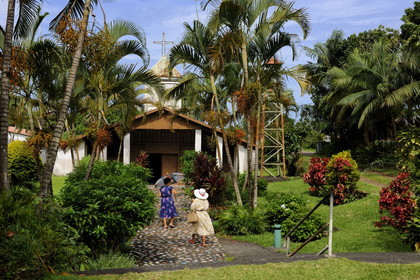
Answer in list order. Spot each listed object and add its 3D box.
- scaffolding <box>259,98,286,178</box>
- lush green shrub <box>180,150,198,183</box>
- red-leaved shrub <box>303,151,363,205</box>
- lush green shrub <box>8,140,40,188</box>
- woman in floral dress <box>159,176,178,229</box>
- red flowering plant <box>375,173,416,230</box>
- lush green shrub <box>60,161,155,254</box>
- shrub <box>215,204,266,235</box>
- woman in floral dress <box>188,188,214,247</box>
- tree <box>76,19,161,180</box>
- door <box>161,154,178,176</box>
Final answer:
[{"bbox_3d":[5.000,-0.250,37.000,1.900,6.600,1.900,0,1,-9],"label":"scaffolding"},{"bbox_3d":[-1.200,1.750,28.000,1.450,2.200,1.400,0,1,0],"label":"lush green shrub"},{"bbox_3d":[5.800,1.650,21.800,2.700,2.500,2.300,0,1,0],"label":"red-leaved shrub"},{"bbox_3d":[-10.300,1.550,26.000,2.100,2.700,2.000,0,1,0],"label":"lush green shrub"},{"bbox_3d":[-1.360,2.050,15.300,0.660,1.700,0.600,0,1,-2],"label":"woman in floral dress"},{"bbox_3d":[5.800,1.950,14.500,1.350,1.900,1.250,0,1,0],"label":"red flowering plant"},{"bbox_3d":[-2.920,1.780,13.300,2.650,2.400,2.400,0,1,0],"label":"lush green shrub"},{"bbox_3d":[0.950,2.560,15.400,1.750,0.900,1.400,0,1,0],"label":"shrub"},{"bbox_3d":[-0.245,2.210,13.400,0.660,1.640,0.580,0,1,-13],"label":"woman in floral dress"},{"bbox_3d":[-3.730,-0.950,19.000,3.400,7.900,3.200,0,1,0],"label":"tree"},{"bbox_3d":[-2.950,2.100,34.500,1.220,2.150,0.120,0,1,-9],"label":"door"}]

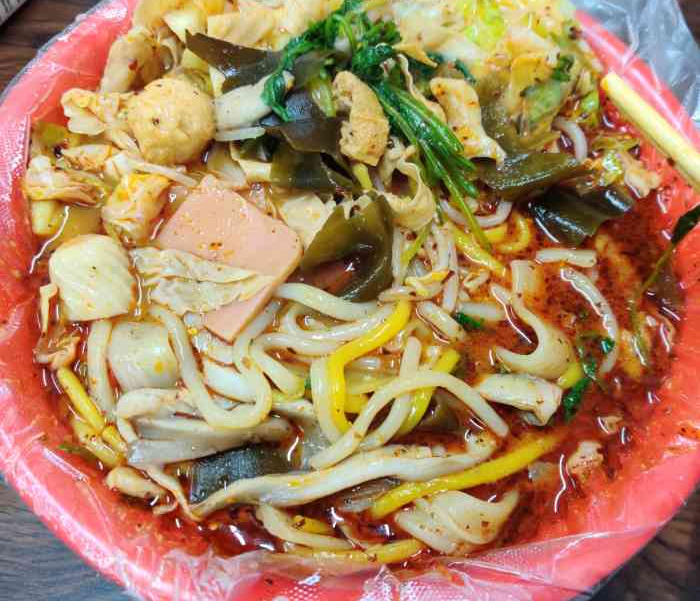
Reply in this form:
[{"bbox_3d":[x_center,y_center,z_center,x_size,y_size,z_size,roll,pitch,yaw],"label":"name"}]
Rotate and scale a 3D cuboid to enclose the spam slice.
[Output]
[{"bbox_3d":[-0.040,-0.013,0.228,0.042,0.006,0.043,26,64,10],"label":"spam slice"}]

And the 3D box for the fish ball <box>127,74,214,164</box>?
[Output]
[{"bbox_3d":[-0.060,-0.060,0.244,0.029,0.029,0.029,0,63,-3],"label":"fish ball"}]

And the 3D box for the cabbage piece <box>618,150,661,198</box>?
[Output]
[{"bbox_3d":[0.100,-0.044,0.252,0.015,0.012,0.014,0,63,-3],"label":"cabbage piece"}]

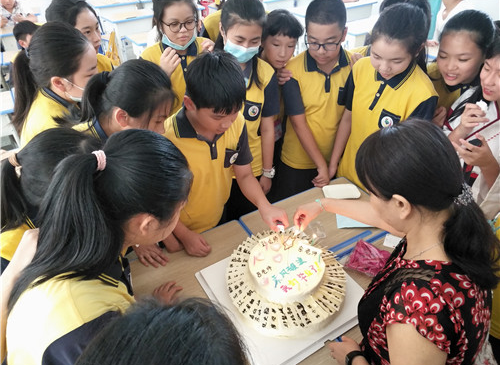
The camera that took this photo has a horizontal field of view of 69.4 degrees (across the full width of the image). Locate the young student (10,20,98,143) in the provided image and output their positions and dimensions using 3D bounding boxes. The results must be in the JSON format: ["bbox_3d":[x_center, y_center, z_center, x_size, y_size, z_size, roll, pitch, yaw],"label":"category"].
[{"bbox_3d":[-0.625,0.132,1.632,0.340,1.600,0.420,9,39,14],"label":"young student"}]

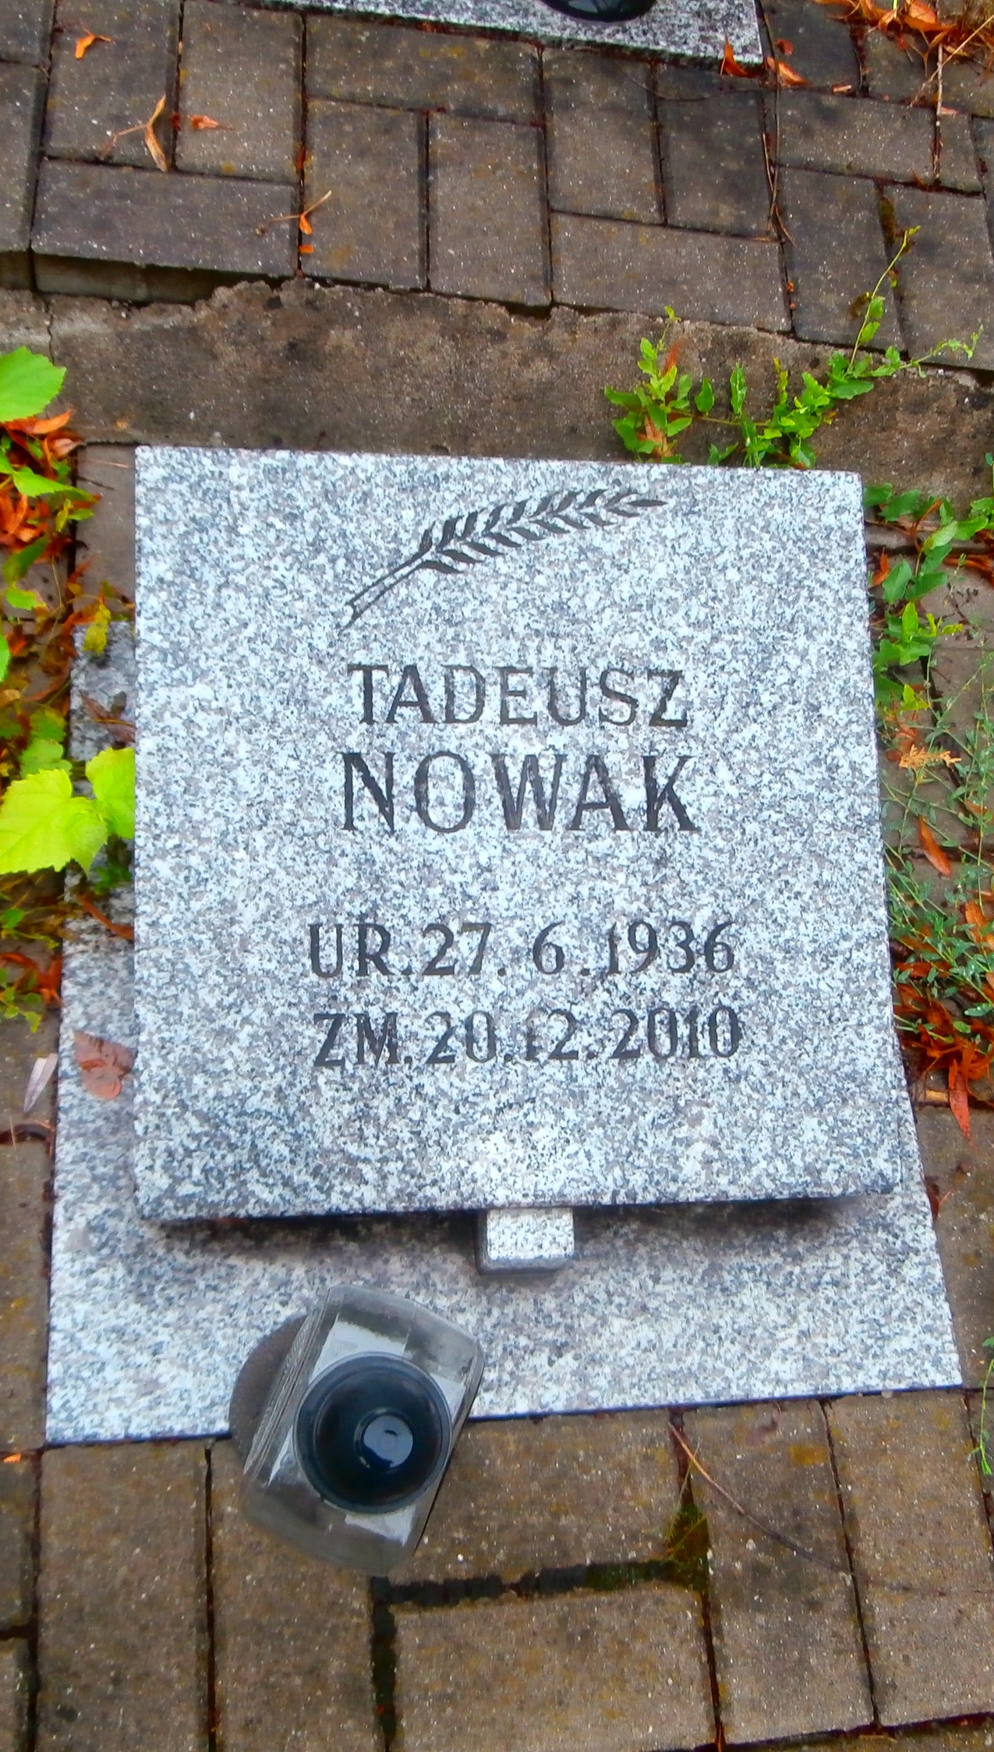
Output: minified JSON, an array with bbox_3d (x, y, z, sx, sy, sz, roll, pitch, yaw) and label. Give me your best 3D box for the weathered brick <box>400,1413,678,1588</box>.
[{"bbox_3d":[0.018,0.407,1.061,0.200,0.060,0.100,-1,65,-10],"label":"weathered brick"}]

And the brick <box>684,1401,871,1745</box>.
[{"bbox_3d":[0.175,0.454,1.065,0.100,0.060,0.200,-1,65,-10],"label":"brick"}]

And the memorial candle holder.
[{"bbox_3d":[-0.083,0.328,0.957,0.110,0.180,0.132,25,65,2],"label":"memorial candle holder"}]

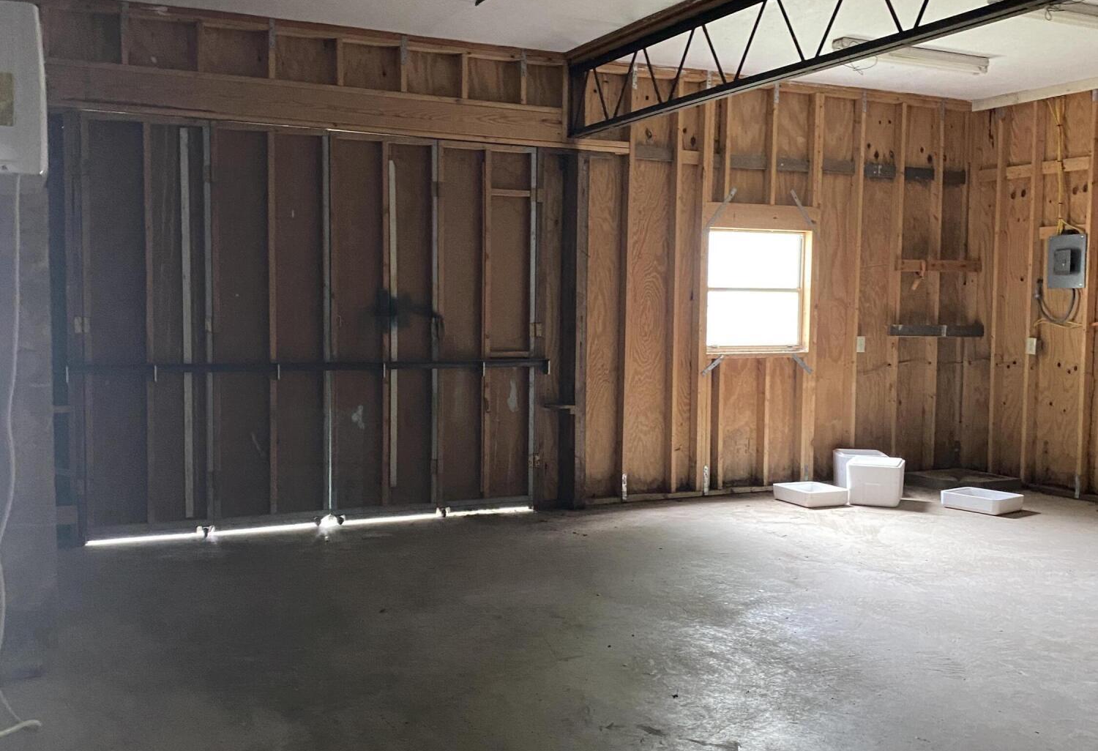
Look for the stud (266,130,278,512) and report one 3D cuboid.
[{"bbox_3d":[-1.664,-0.313,6.593,0.038,2.284,0.089,-2,4,-27],"label":"stud"}]

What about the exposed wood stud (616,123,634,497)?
[{"bbox_3d":[0.550,-0.618,7.692,0.040,2.945,0.089,-1,5,-26],"label":"exposed wood stud"}]

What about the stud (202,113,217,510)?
[{"bbox_3d":[-1.993,-0.299,6.428,0.038,2.297,0.089,-2,4,-27],"label":"stud"}]

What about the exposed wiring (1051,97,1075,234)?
[{"bbox_3d":[3.818,-1.545,8.177,0.050,1.040,0.170,-1,5,-26],"label":"exposed wiring"}]

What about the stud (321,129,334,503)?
[{"bbox_3d":[-1.379,-0.309,6.797,0.038,2.304,0.089,-1,4,-26],"label":"stud"}]

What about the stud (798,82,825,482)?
[{"bbox_3d":[2.001,-0.653,8.412,0.090,2.944,0.089,-1,4,-26],"label":"stud"}]

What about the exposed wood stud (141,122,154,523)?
[{"bbox_3d":[-2.318,-0.290,6.345,0.040,2.300,0.089,-1,5,-26],"label":"exposed wood stud"}]

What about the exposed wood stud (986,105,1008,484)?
[{"bbox_3d":[3.621,-0.669,8.821,0.089,2.940,0.038,-2,4,-27],"label":"exposed wood stud"}]

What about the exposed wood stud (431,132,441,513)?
[{"bbox_3d":[-0.729,-0.312,7.113,0.040,2.345,0.089,-1,5,-26],"label":"exposed wood stud"}]

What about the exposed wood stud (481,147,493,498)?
[{"bbox_3d":[-0.418,-0.328,7.219,0.038,2.283,0.089,-2,4,-27],"label":"exposed wood stud"}]

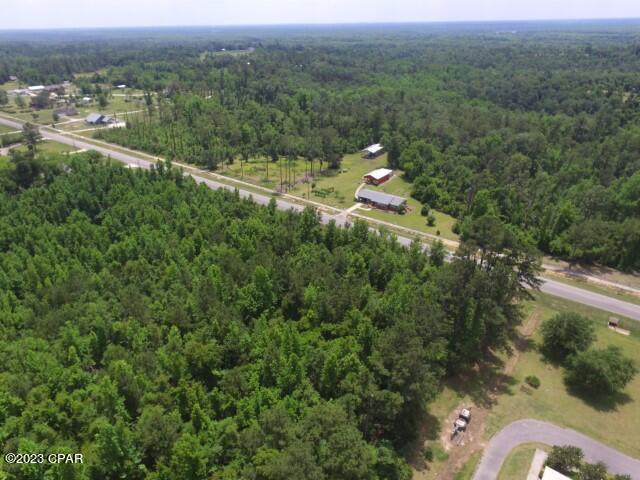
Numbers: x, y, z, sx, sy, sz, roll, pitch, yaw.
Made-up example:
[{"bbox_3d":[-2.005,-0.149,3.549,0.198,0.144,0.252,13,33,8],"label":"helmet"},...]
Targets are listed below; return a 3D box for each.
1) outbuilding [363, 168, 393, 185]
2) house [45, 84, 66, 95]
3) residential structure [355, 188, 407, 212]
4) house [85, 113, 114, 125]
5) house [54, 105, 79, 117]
[{"bbox_3d":[31.990,-35.900,205.330,8.900,4.700,15.200,20,37,32],"label":"outbuilding"},{"bbox_3d":[-312.869,-178.667,437.628,11.500,5.500,20.000,18,36,29],"label":"house"},{"bbox_3d":[26.955,-17.825,159.465,19.244,3.706,8.500,18,35,29],"label":"residential structure"},{"bbox_3d":[-178.257,-99.321,298.524,18.000,6.200,13.500,18,36,29],"label":"house"},{"bbox_3d":[-224.814,-114.723,327.484,18.000,4.700,12.000,18,36,29],"label":"house"}]

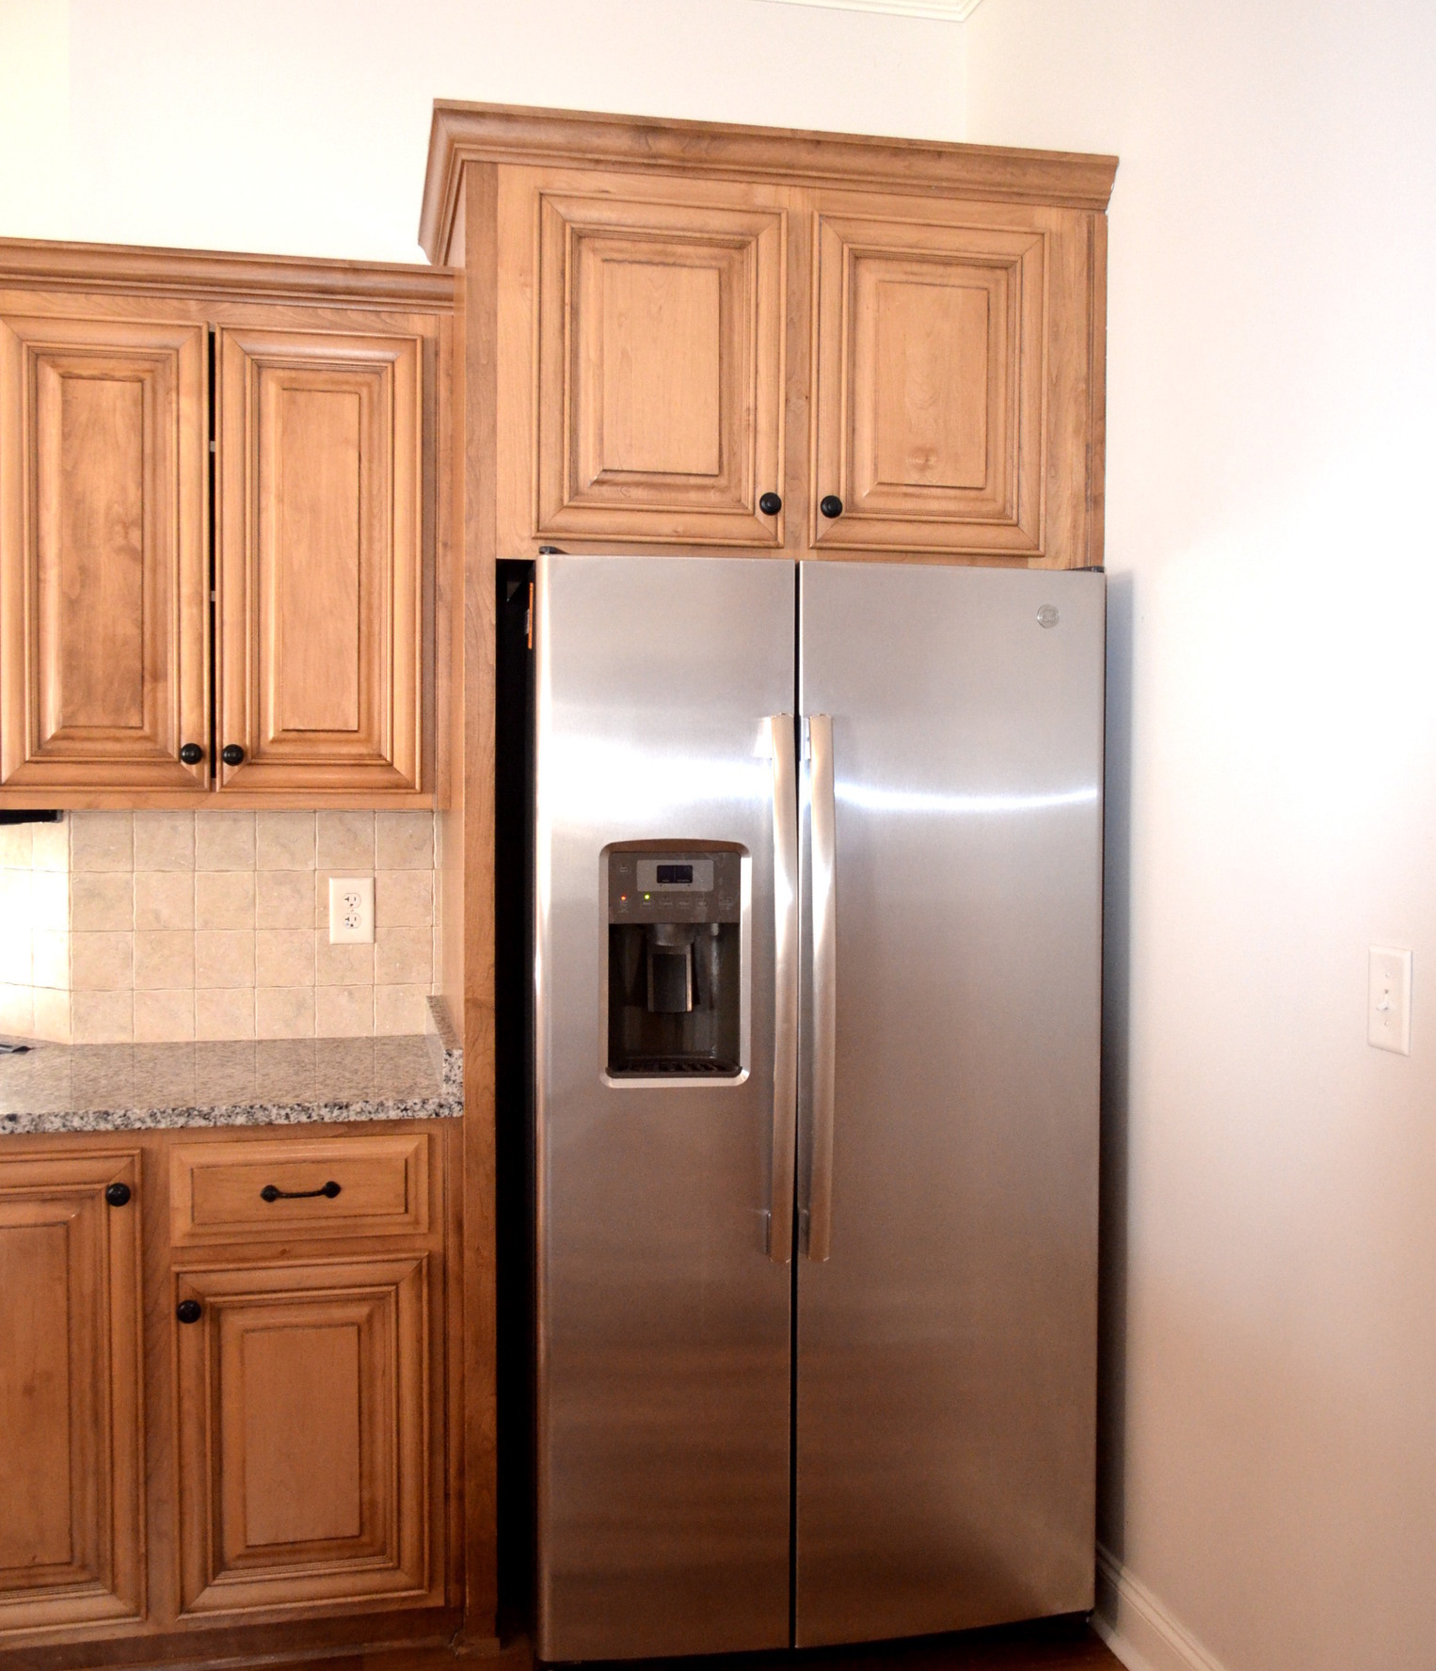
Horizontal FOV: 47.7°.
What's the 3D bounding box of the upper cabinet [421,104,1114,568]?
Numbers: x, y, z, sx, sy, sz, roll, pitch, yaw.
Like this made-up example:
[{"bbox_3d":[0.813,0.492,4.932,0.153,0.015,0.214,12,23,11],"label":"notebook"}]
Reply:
[{"bbox_3d":[0.041,-0.776,2.892,1.099,0.672,0.705,0,2,-12],"label":"upper cabinet"}]

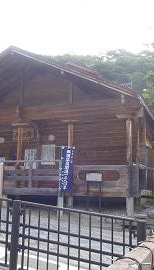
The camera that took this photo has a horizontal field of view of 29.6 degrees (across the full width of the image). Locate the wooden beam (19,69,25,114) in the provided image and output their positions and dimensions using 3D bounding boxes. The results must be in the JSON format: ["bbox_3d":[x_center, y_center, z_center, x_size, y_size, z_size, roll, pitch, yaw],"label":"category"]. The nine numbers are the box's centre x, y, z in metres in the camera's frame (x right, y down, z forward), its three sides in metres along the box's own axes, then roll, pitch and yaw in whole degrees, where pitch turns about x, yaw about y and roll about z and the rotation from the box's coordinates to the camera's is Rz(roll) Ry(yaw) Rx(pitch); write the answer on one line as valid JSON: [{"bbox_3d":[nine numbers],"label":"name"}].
[{"bbox_3d":[-2.616,-2.135,14.016,0.190,2.362,0.190,-3,-11,21],"label":"wooden beam"}]

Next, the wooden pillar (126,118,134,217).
[{"bbox_3d":[2.086,1.234,11.555,0.250,3.834,0.250,-3,-11,21],"label":"wooden pillar"}]

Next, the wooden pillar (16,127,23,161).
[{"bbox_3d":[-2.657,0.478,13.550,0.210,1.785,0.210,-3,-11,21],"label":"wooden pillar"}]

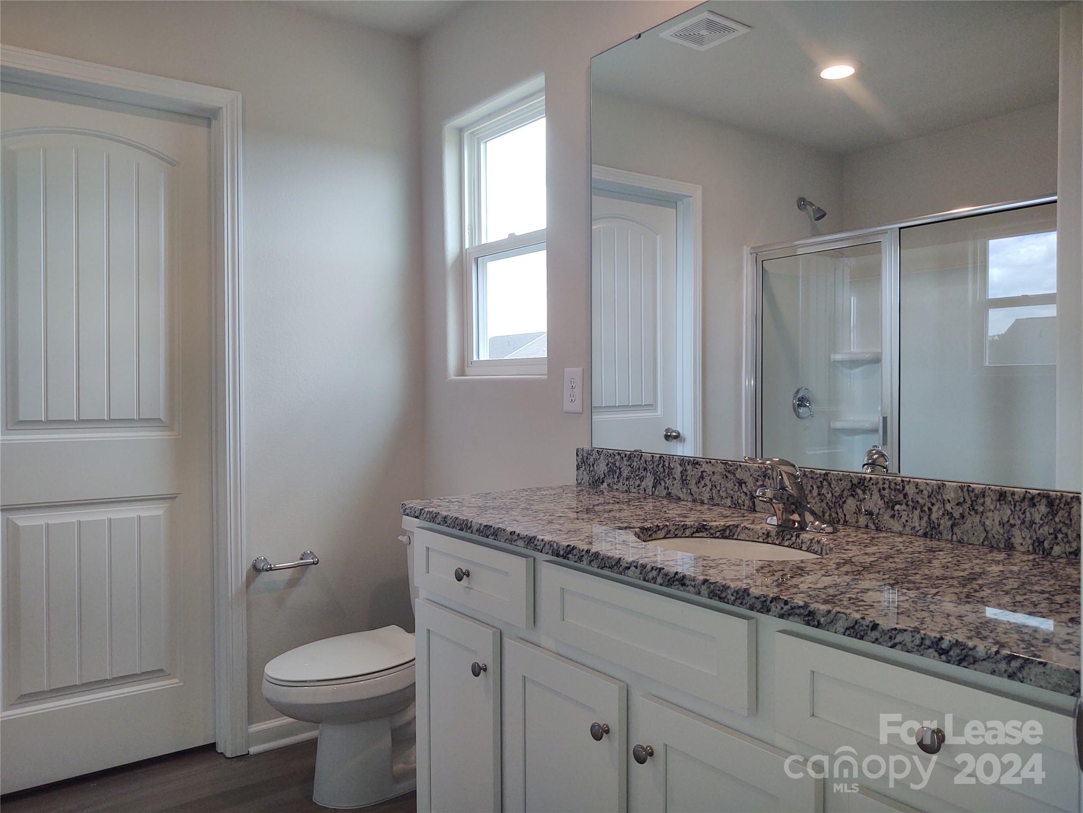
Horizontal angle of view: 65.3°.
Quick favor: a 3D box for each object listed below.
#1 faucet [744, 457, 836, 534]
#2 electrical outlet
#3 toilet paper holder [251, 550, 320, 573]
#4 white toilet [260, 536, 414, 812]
[{"bbox_3d":[0.459,0.165,1.614,0.158,0.140,0.160,-1,2,-36],"label":"faucet"},{"bbox_3d":[0.090,-0.044,2.375,0.008,0.125,0.084,-1,2,-36],"label":"electrical outlet"},{"bbox_3d":[-0.831,0.514,2.776,0.212,0.052,0.083,-1,2,-36],"label":"toilet paper holder"},{"bbox_3d":[-0.465,0.745,2.507,0.740,0.750,0.440,-1,2,-36],"label":"white toilet"}]

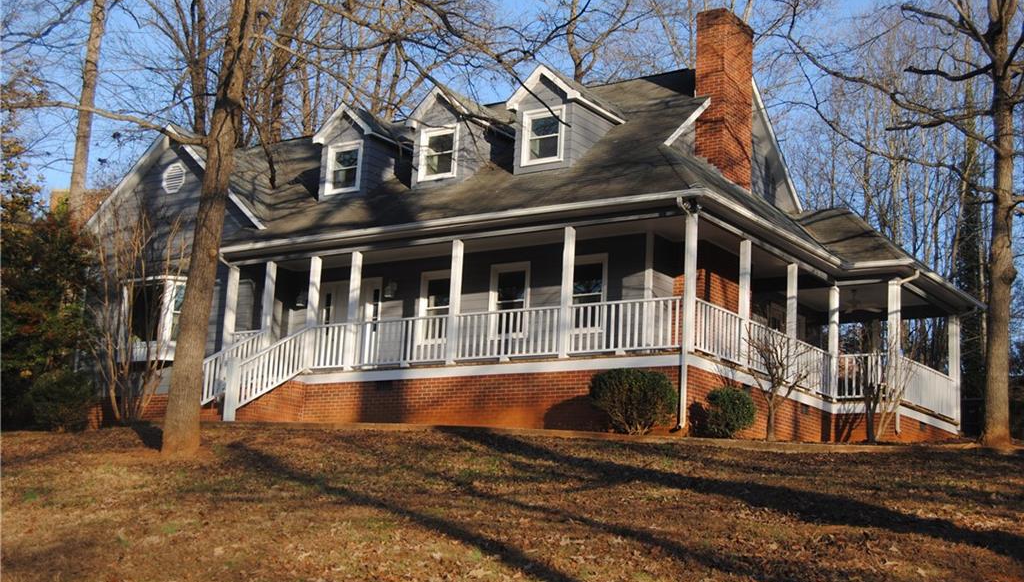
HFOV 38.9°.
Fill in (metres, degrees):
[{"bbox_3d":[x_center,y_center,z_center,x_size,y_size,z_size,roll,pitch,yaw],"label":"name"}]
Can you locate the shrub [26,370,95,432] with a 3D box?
[{"bbox_3d":[-9.708,2.354,31.208,1.420,1.320,1.400,-5,-14,34],"label":"shrub"}]

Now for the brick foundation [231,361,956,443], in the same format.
[{"bbox_3d":[2.106,2.761,28.630,9.980,1.120,11.500,-5,-14,34],"label":"brick foundation"}]

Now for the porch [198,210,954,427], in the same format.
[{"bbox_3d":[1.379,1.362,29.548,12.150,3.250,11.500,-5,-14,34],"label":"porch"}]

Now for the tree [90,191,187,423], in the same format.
[{"bbox_3d":[-7.820,0.406,30.224,2.150,4.750,2.100,-5,-14,34],"label":"tree"}]

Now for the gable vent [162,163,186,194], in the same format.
[{"bbox_3d":[-7.529,-2.519,32.257,0.680,0.680,0.070,-5,-14,34],"label":"gable vent"}]

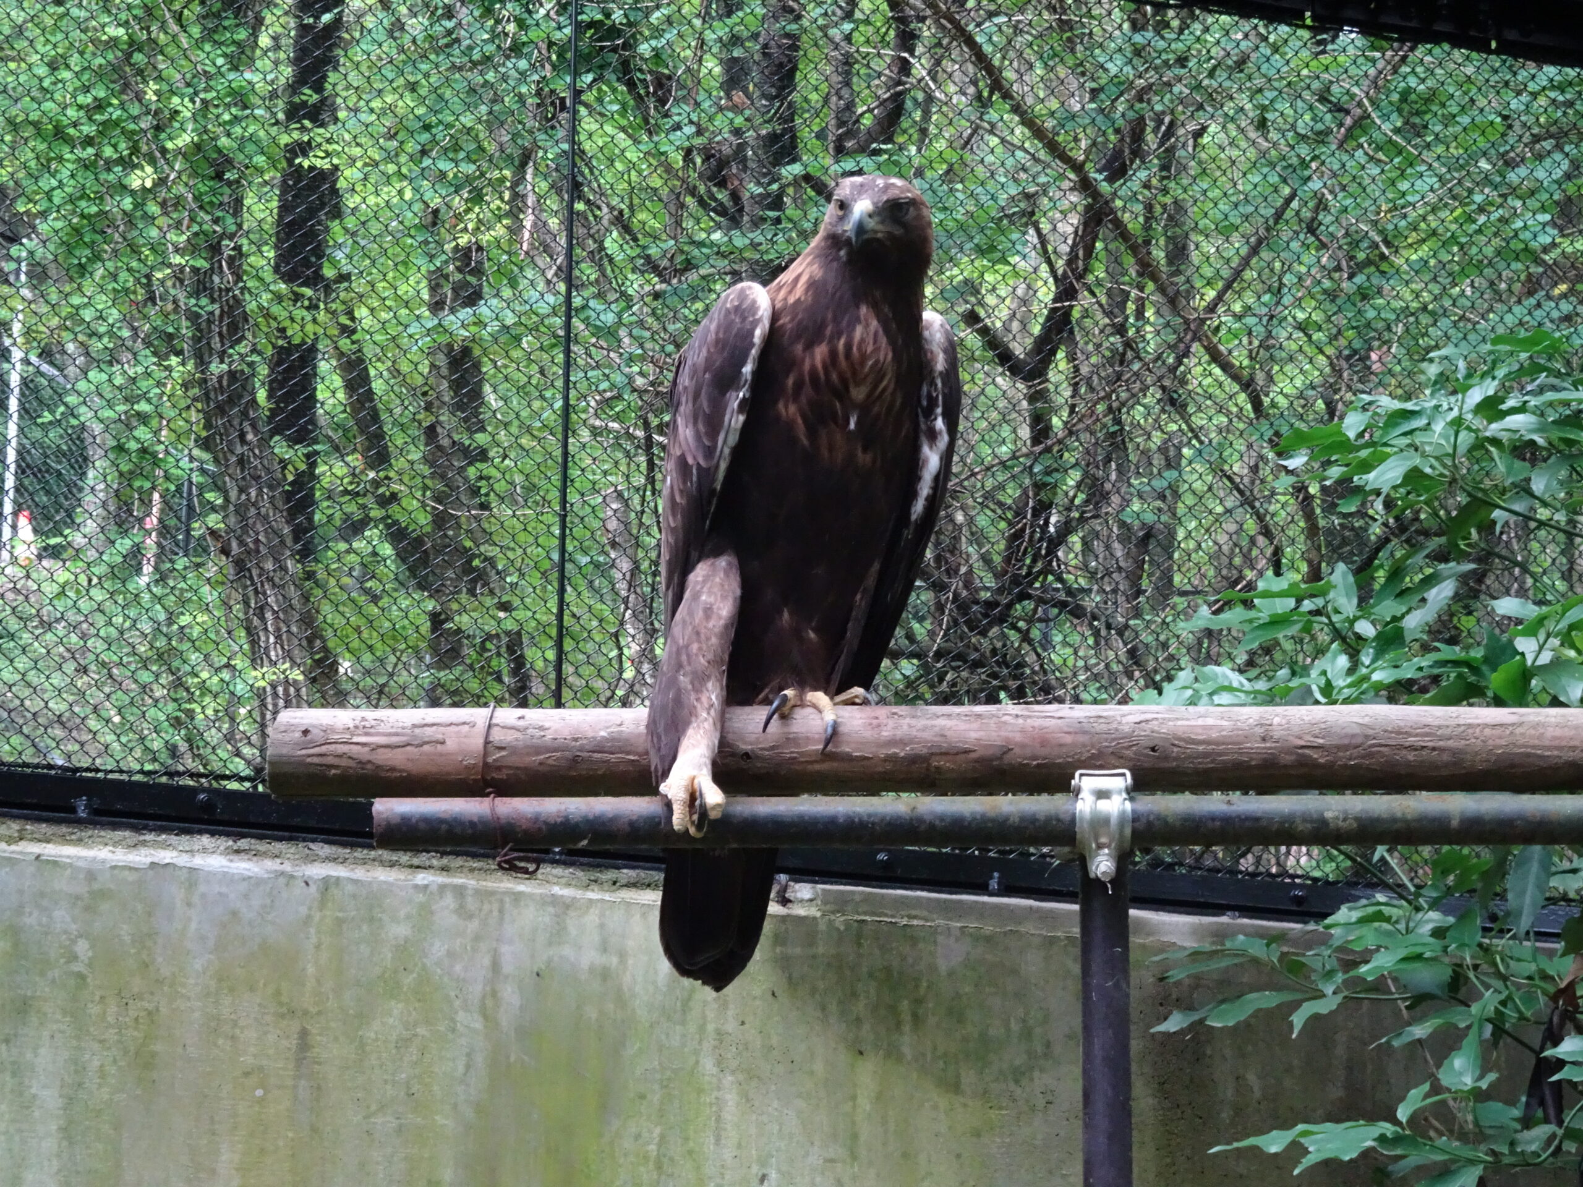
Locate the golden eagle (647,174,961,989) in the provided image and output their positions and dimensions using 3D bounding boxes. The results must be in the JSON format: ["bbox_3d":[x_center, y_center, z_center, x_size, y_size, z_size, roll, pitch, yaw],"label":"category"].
[{"bbox_3d":[0.009,-0.024,4.572,0.310,0.790,0.320,5,-17,-14],"label":"golden eagle"}]

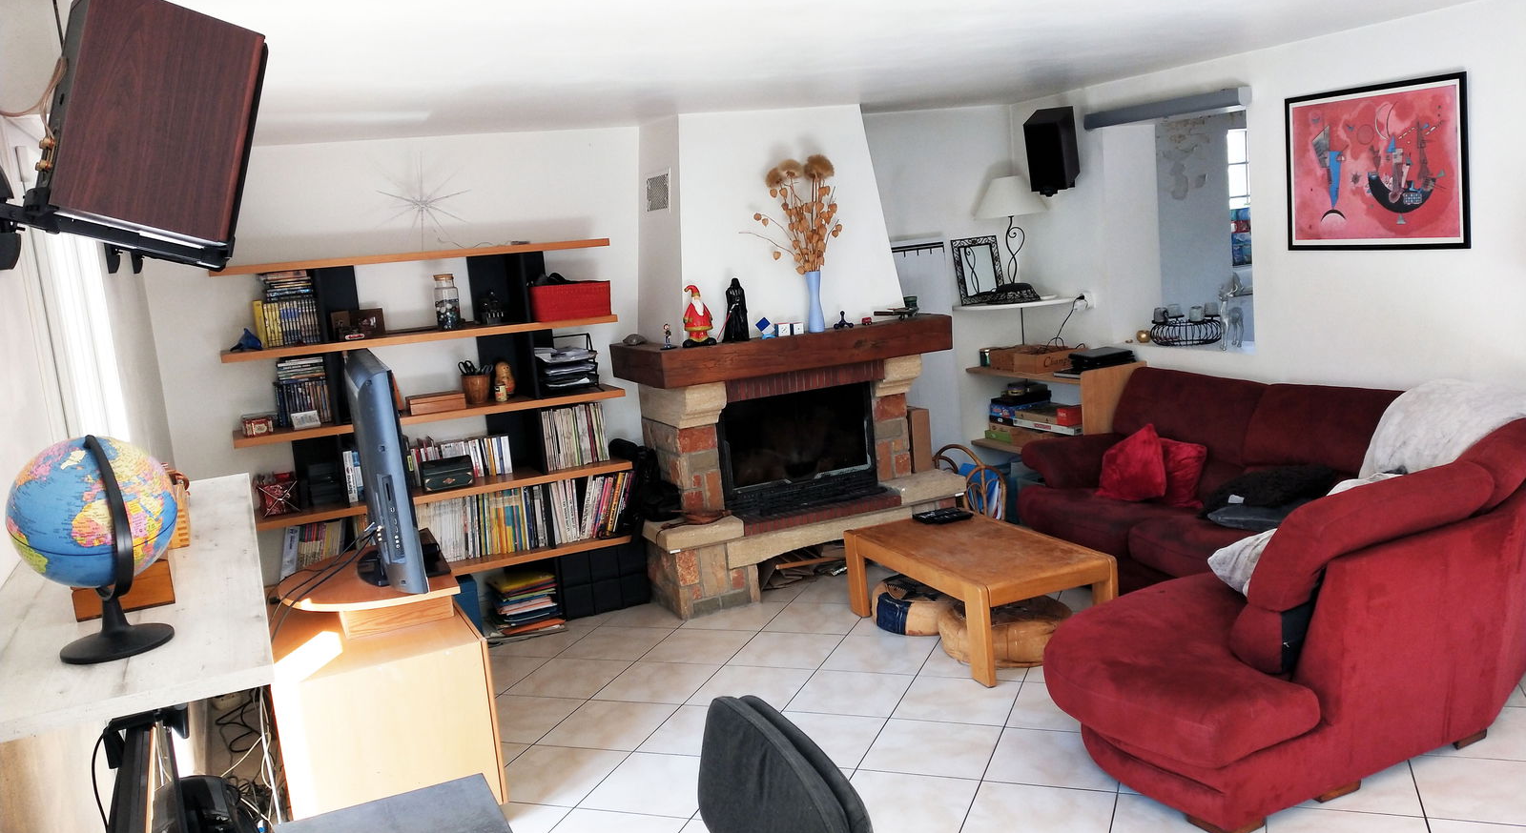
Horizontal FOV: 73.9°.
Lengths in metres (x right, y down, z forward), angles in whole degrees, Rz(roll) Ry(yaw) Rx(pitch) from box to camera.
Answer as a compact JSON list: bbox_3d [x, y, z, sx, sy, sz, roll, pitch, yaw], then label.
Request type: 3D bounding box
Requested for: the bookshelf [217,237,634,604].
[{"bbox_3d":[-1.503,0.166,4.769,1.710,1.842,0.276,-9,10,-23],"label":"bookshelf"}]

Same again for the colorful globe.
[{"bbox_3d":[-1.364,0.196,2.061,0.295,0.315,0.295,-9,10,-21],"label":"colorful globe"}]

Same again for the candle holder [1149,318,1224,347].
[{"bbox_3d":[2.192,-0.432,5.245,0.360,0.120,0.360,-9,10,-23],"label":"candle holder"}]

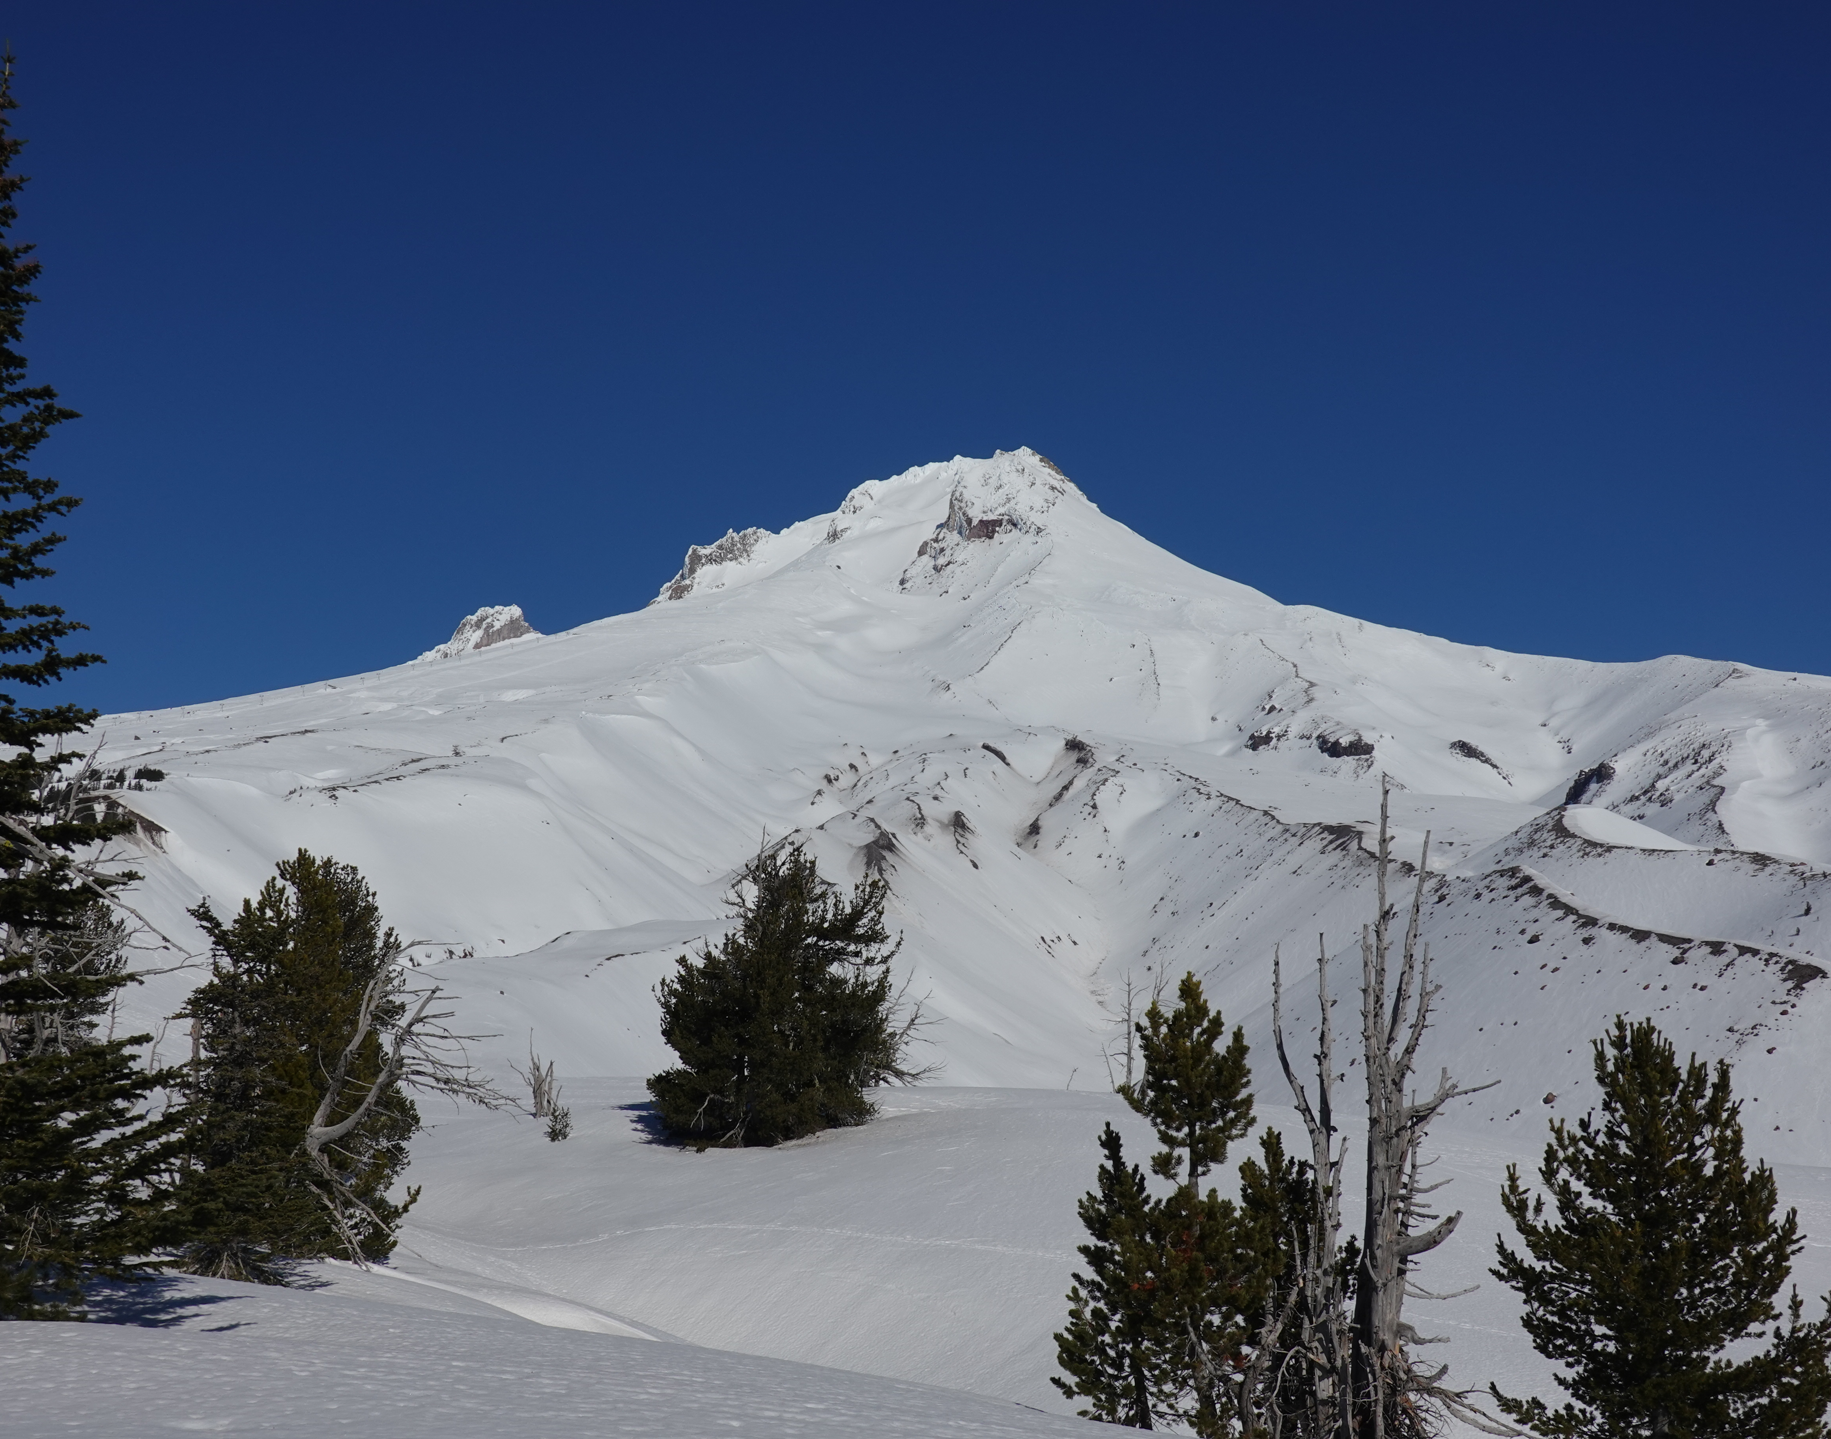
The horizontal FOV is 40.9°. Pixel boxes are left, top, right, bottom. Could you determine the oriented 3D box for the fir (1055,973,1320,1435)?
[{"bbox_3d":[2.050,3.669,18.500,2.000,3.500,1.900,0,-10,0],"label":"fir"}]

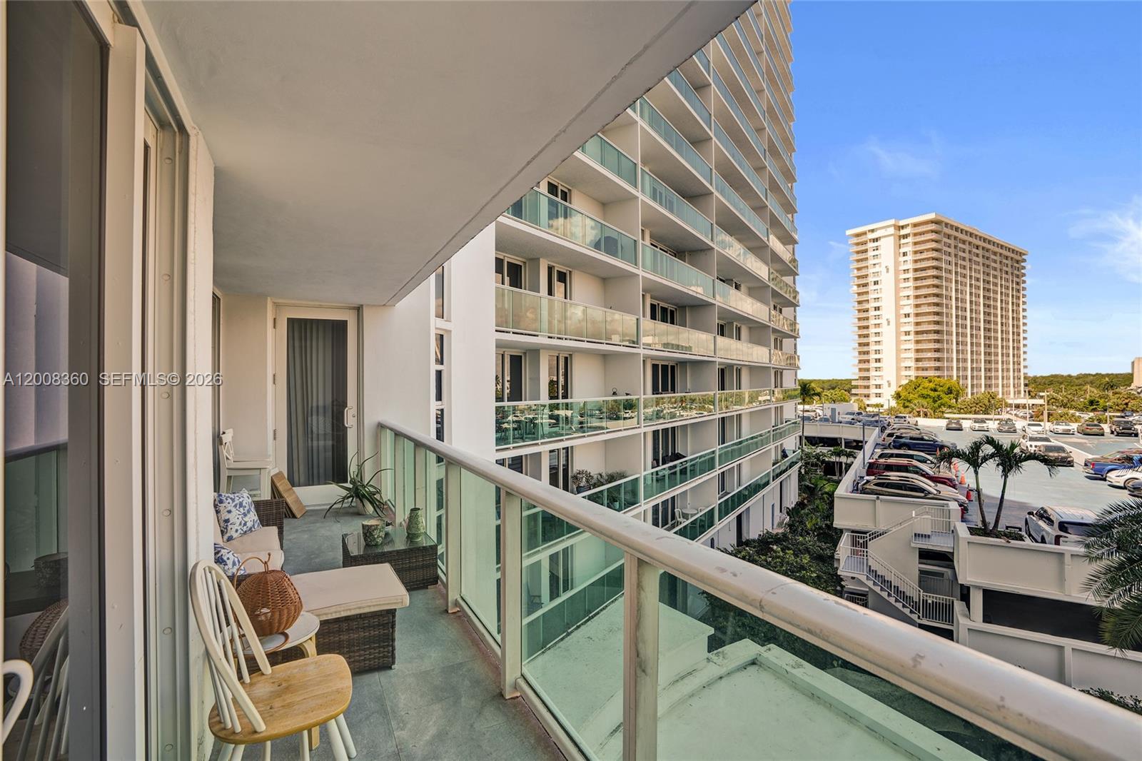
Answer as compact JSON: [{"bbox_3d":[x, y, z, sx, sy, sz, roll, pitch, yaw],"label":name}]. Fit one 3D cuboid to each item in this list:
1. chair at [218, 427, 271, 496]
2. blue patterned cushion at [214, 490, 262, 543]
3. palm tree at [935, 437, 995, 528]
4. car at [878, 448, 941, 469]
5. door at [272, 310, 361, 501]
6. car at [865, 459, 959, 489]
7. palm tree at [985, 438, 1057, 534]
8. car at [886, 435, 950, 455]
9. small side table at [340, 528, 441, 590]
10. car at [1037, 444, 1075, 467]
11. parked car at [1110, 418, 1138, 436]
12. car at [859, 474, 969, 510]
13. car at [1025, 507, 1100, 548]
[{"bbox_3d":[-3.490,1.047,5.459,0.450,1.010,0.440,0,0,-24],"label":"chair"},{"bbox_3d":[-2.600,1.035,3.940,0.130,0.370,0.370,-20,-2,4],"label":"blue patterned cushion"},{"bbox_3d":[14.440,3.759,18.600,1.950,3.250,1.950,-1,0,34],"label":"palm tree"},{"bbox_3d":[25.030,6.160,37.200,4.950,1.800,1.930,0,0,34],"label":"car"},{"bbox_3d":[-3.070,0.310,6.150,0.940,2.400,0.080,0,0,-27],"label":"door"},{"bbox_3d":[22.050,6.180,32.930,4.950,1.800,1.940,0,0,34],"label":"car"},{"bbox_3d":[19.600,4.550,22.100,2.500,4.300,2.500,0,0,34],"label":"palm tree"},{"bbox_3d":[31.523,5.806,45.500,4.850,1.700,1.920,-1,0,34],"label":"car"},{"bbox_3d":[-1.399,1.372,3.893,0.590,0.320,0.600,0,0,-28],"label":"small side table"},{"bbox_3d":[41.760,6.390,43.730,1.830,1.450,4.700,0,0,34],"label":"car"},{"bbox_3d":[72.200,6.100,66.200,1.900,1.870,4.600,0,0,34],"label":"parked car"},{"bbox_3d":[17.643,5.783,26.300,4.650,1.620,1.850,-1,0,34],"label":"car"},{"bbox_3d":[20.260,6.160,20.660,1.950,1.780,4.950,0,0,34],"label":"car"}]

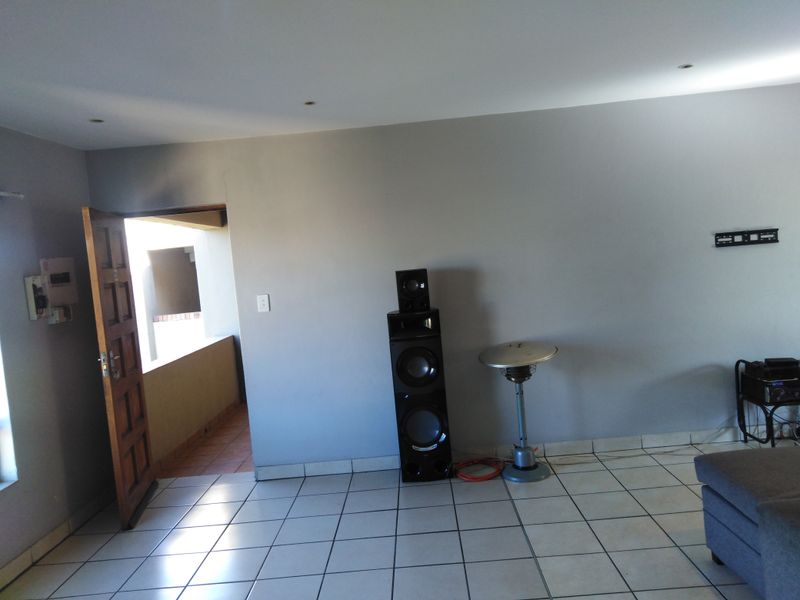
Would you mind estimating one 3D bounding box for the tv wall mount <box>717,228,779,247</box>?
[{"bbox_3d":[2.440,-0.432,4.061,0.430,0.096,0.030,-6,3,2],"label":"tv wall mount"}]

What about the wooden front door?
[{"bbox_3d":[-1.910,0.422,3.974,0.045,2.025,0.820,-6,3,-11],"label":"wooden front door"}]

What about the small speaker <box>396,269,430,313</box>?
[{"bbox_3d":[0.091,-0.068,4.030,0.207,0.278,0.200,-6,3,2],"label":"small speaker"}]

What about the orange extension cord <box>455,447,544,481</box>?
[{"bbox_3d":[0.669,1.161,4.027,0.560,0.060,0.350,-6,3,2],"label":"orange extension cord"}]

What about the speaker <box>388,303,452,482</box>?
[{"bbox_3d":[0.138,0.653,4.056,0.340,1.165,0.250,-6,3,2],"label":"speaker"}]

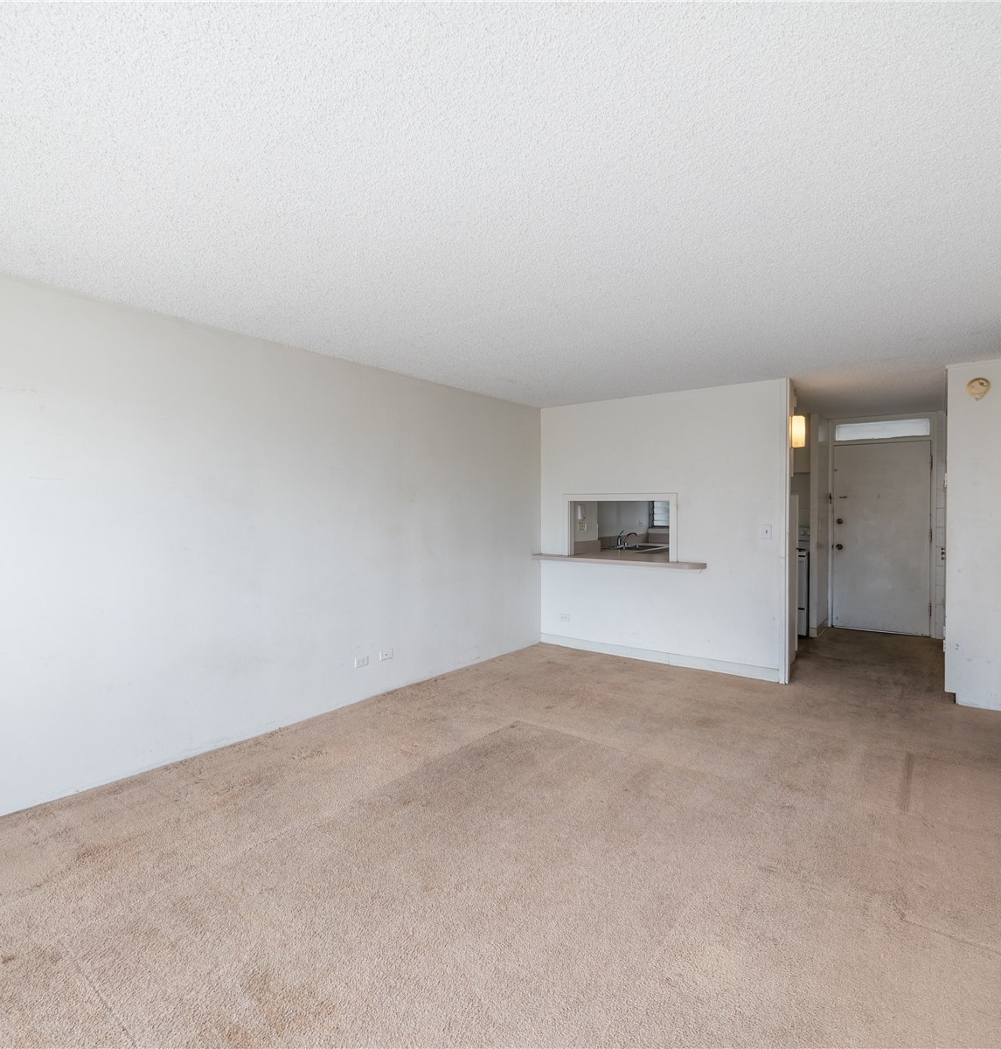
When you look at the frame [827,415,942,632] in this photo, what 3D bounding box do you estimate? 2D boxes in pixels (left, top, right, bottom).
[{"bbox_3d":[4.324,-0.005,6.424,1.041,2.447,0.130,0,1,38],"label":"frame"}]

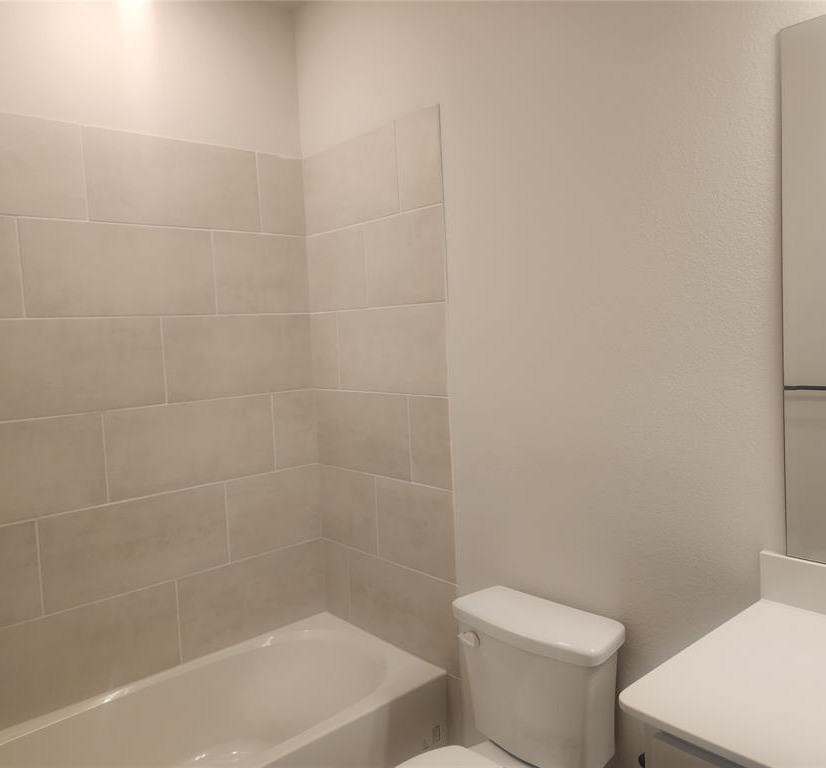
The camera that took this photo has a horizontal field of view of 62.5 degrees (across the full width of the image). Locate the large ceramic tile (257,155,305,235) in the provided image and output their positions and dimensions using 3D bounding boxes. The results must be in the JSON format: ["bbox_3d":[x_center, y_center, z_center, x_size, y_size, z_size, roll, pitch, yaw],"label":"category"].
[{"bbox_3d":[-0.505,-0.722,2.610,0.193,0.300,0.010,-6,6,-42],"label":"large ceramic tile"}]

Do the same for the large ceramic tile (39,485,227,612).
[{"bbox_3d":[-0.913,0.536,2.291,0.621,0.300,0.010,-6,6,-42],"label":"large ceramic tile"}]

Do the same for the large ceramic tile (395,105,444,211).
[{"bbox_3d":[0.021,-0.715,2.182,0.010,0.302,0.204,-6,6,-41],"label":"large ceramic tile"}]

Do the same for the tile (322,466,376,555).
[{"bbox_3d":[-0.249,0.487,2.644,0.010,0.304,0.368,-6,6,-41],"label":"tile"}]

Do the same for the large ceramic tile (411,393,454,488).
[{"bbox_3d":[0.063,0.197,2.250,0.010,0.303,0.197,-6,6,-41],"label":"large ceramic tile"}]

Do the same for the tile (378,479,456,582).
[{"bbox_3d":[0.008,0.499,2.352,0.010,0.304,0.404,-6,6,-41],"label":"tile"}]

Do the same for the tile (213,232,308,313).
[{"bbox_3d":[-0.565,-0.412,2.568,0.389,0.300,0.010,-6,6,-42],"label":"tile"}]

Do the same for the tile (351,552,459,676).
[{"bbox_3d":[-0.042,0.793,2.435,0.010,0.300,0.586,-6,6,-42],"label":"tile"}]

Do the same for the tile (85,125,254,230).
[{"bbox_3d":[-0.805,-0.689,2.341,0.610,0.300,0.010,-6,6,-42],"label":"tile"}]

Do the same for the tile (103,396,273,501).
[{"bbox_3d":[-0.772,0.219,2.428,0.611,0.303,0.010,-6,6,-41],"label":"tile"}]

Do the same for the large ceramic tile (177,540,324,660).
[{"bbox_3d":[-0.597,0.815,2.605,0.617,0.305,0.010,-6,6,-41],"label":"large ceramic tile"}]

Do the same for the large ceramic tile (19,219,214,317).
[{"bbox_3d":[-0.940,-0.370,2.233,0.614,0.300,0.010,-6,6,-42],"label":"large ceramic tile"}]

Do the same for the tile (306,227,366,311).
[{"bbox_3d":[-0.287,-0.423,2.558,0.010,0.300,0.372,-6,6,-42],"label":"tile"}]

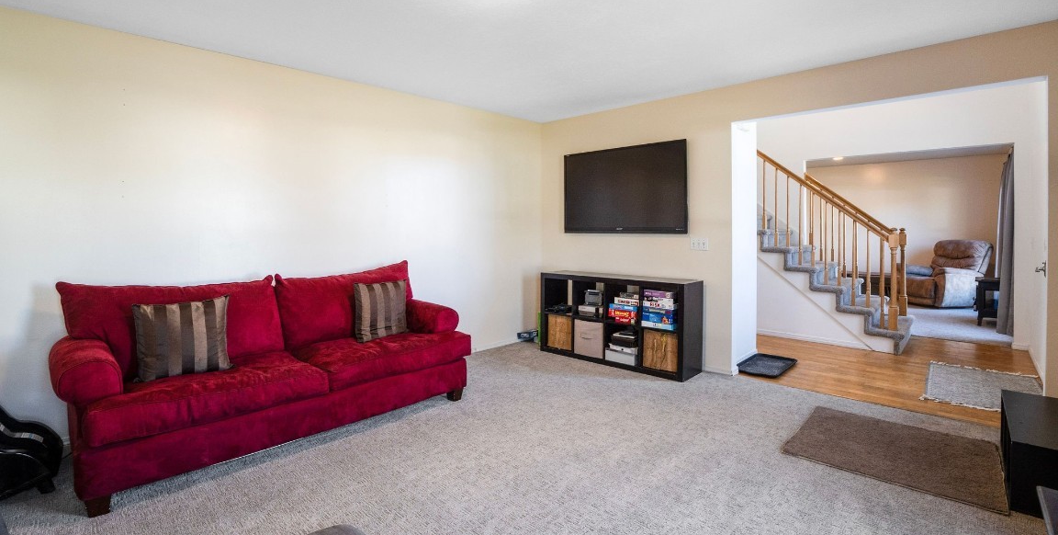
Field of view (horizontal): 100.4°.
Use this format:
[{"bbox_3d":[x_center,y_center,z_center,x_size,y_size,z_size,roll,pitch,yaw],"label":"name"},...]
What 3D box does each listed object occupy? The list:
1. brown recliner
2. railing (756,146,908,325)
[{"bbox_3d":[6.458,0.074,6.996,0.930,0.990,0.890,-1,5,-10],"label":"brown recliner"},{"bbox_3d":[3.443,-0.384,5.064,1.420,1.920,1.150,4,7,42],"label":"railing"}]

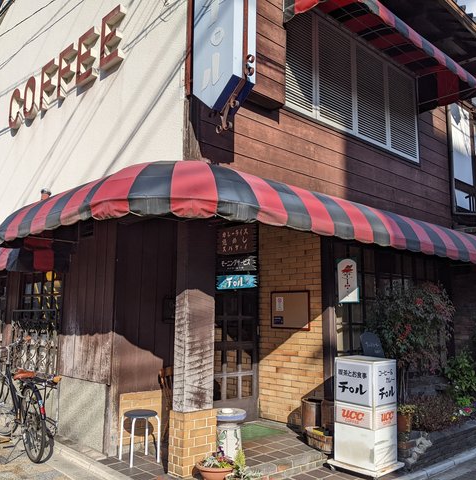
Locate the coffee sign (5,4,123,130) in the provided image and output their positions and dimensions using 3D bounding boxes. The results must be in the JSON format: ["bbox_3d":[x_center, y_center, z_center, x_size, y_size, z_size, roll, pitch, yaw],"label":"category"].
[{"bbox_3d":[-2.459,-2.177,6.826,0.090,0.644,3.341,9,-12,-43],"label":"coffee sign"}]

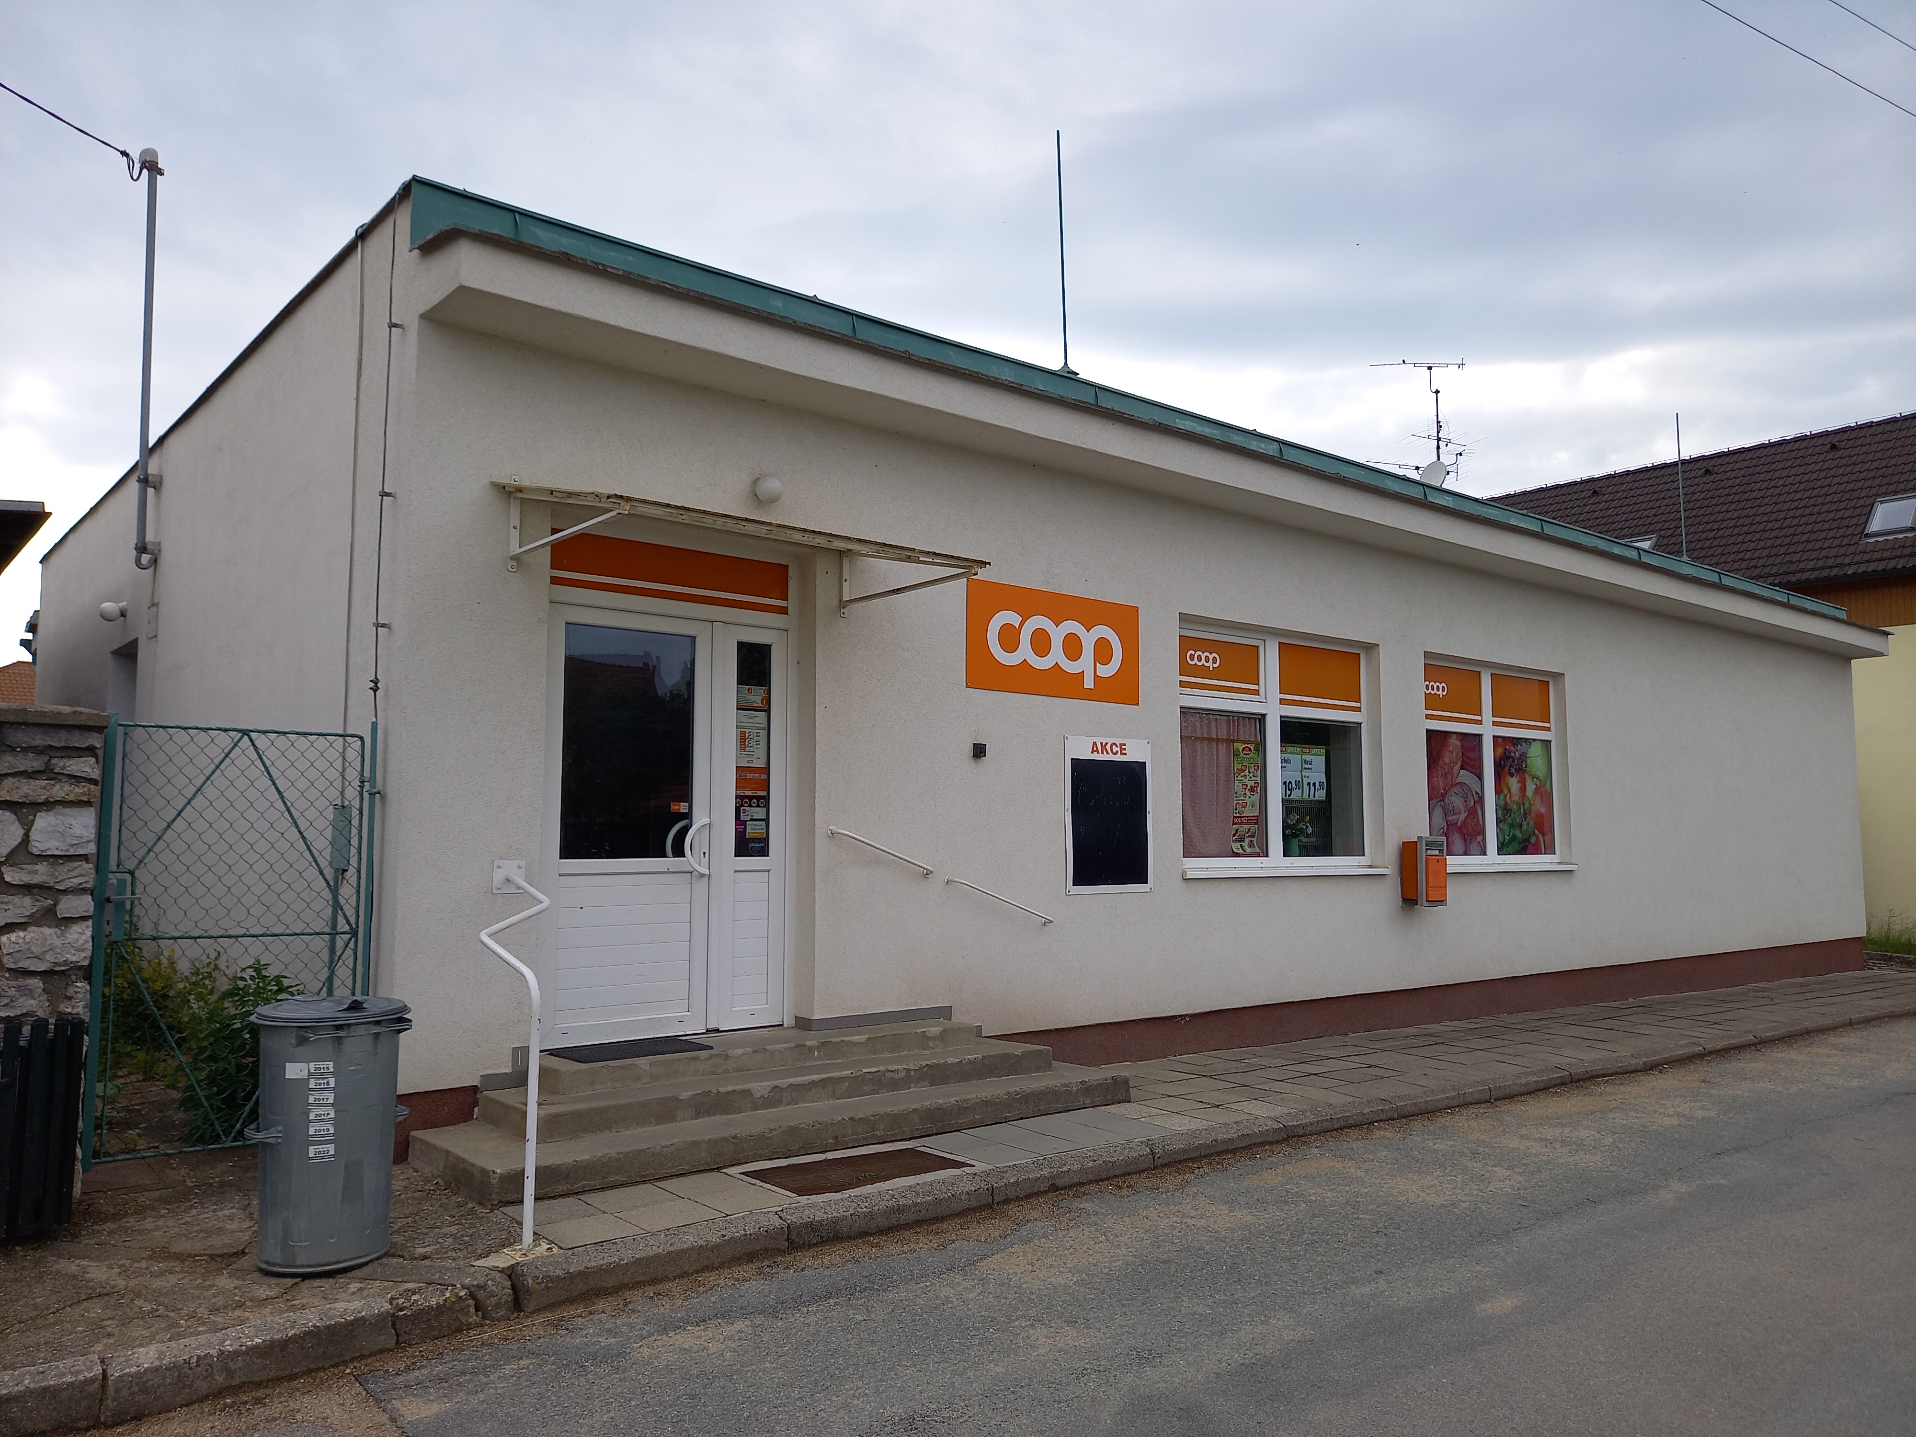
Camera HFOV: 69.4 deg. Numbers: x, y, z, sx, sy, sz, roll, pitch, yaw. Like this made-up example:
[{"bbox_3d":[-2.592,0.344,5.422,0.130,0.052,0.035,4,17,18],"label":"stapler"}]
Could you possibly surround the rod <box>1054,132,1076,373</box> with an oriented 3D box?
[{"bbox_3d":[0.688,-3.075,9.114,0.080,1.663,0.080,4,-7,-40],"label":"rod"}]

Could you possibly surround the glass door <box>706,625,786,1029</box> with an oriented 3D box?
[{"bbox_3d":[-1.141,0.579,7.444,0.480,2.139,0.070,4,-7,-40],"label":"glass door"}]

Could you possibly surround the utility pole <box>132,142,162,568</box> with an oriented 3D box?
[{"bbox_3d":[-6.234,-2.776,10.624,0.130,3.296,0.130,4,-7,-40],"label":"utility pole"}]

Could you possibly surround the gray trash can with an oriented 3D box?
[{"bbox_3d":[-2.119,1.393,4.664,0.510,0.815,0.500,4,-6,-40],"label":"gray trash can"}]

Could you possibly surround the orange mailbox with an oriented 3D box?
[{"bbox_3d":[3.712,1.221,11.002,0.327,0.545,0.198,4,-7,-40],"label":"orange mailbox"}]

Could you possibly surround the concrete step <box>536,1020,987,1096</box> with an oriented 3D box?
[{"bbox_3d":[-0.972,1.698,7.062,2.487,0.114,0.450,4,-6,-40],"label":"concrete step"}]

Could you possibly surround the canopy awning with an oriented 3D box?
[{"bbox_3d":[-0.980,-0.885,6.596,2.079,0.481,1.160,4,-6,-40],"label":"canopy awning"}]

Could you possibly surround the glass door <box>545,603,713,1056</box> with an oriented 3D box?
[{"bbox_3d":[-1.645,0.537,6.960,0.910,2.153,0.090,4,-6,-40],"label":"glass door"}]

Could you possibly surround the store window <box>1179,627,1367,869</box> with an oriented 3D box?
[{"bbox_3d":[2.339,0.238,10.310,2.393,1.736,0.090,4,-7,-40],"label":"store window"}]

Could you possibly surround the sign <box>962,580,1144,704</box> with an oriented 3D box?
[{"bbox_3d":[0.636,-0.461,8.689,1.509,0.660,0.030,4,-6,-40],"label":"sign"}]

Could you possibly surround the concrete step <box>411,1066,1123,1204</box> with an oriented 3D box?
[{"bbox_3d":[-0.730,1.915,6.678,3.441,0.130,0.986,4,-7,-40],"label":"concrete step"}]

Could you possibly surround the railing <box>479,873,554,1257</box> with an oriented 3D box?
[{"bbox_3d":[-1.758,1.261,5.513,0.561,1.240,1.530,4,-6,-40],"label":"railing"}]

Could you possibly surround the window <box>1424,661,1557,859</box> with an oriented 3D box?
[{"bbox_3d":[4.710,0.407,12.288,2.443,1.758,0.100,4,-6,-40],"label":"window"}]

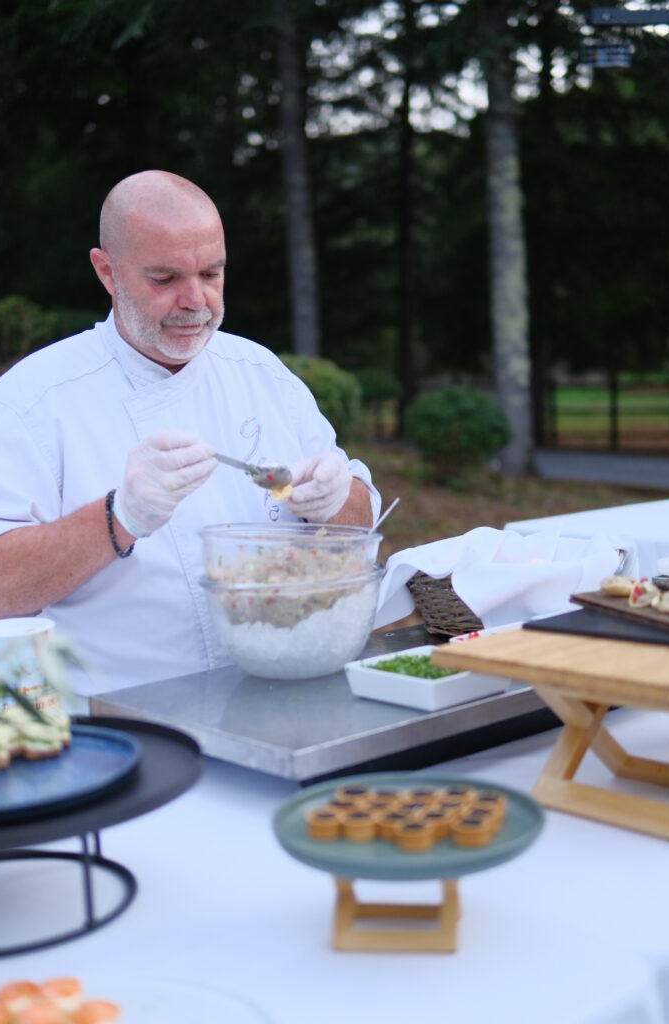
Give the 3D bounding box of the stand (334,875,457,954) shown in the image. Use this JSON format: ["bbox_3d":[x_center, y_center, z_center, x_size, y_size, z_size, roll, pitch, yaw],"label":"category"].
[{"bbox_3d":[0.047,0.286,0.978,0.092,0.071,0.075,-1,6,6],"label":"stand"}]

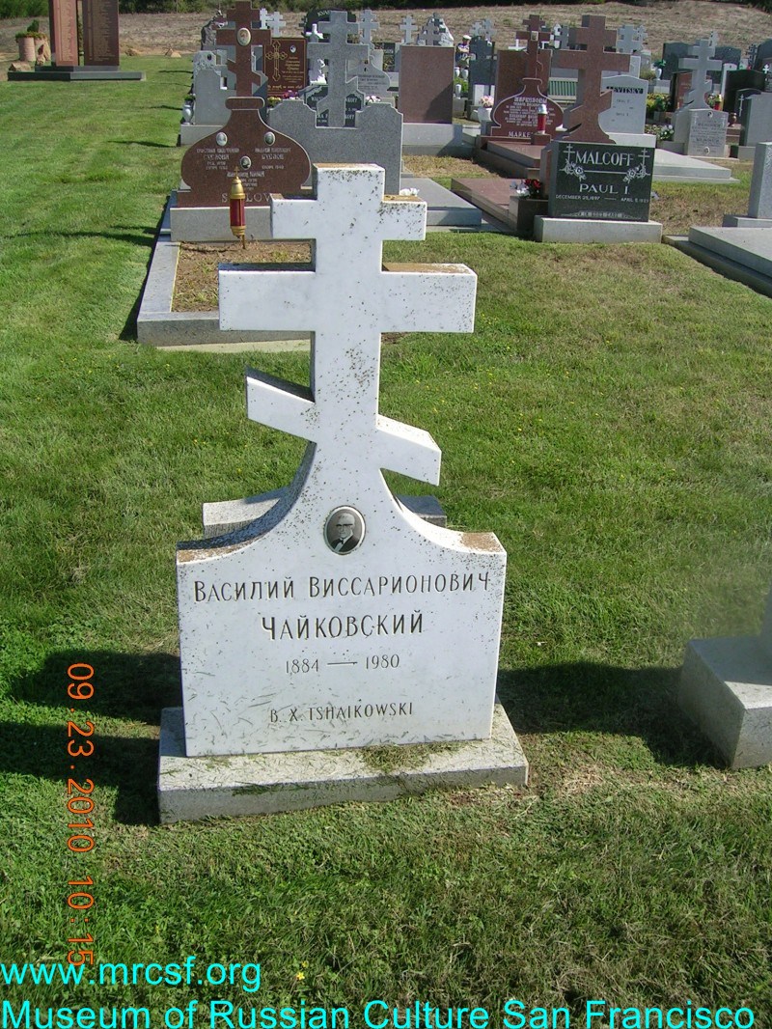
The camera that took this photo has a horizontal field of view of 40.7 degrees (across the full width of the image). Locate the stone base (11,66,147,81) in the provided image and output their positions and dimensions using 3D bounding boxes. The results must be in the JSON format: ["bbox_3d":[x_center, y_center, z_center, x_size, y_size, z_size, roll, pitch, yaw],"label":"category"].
[{"bbox_3d":[-9.330,-13.195,31.116,2.675,0.430,2.675,16,26,29],"label":"stone base"}]

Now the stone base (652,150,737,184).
[{"bbox_3d":[3.759,-4.945,14.656,1.150,0.152,2.590,-1,23,-8],"label":"stone base"}]

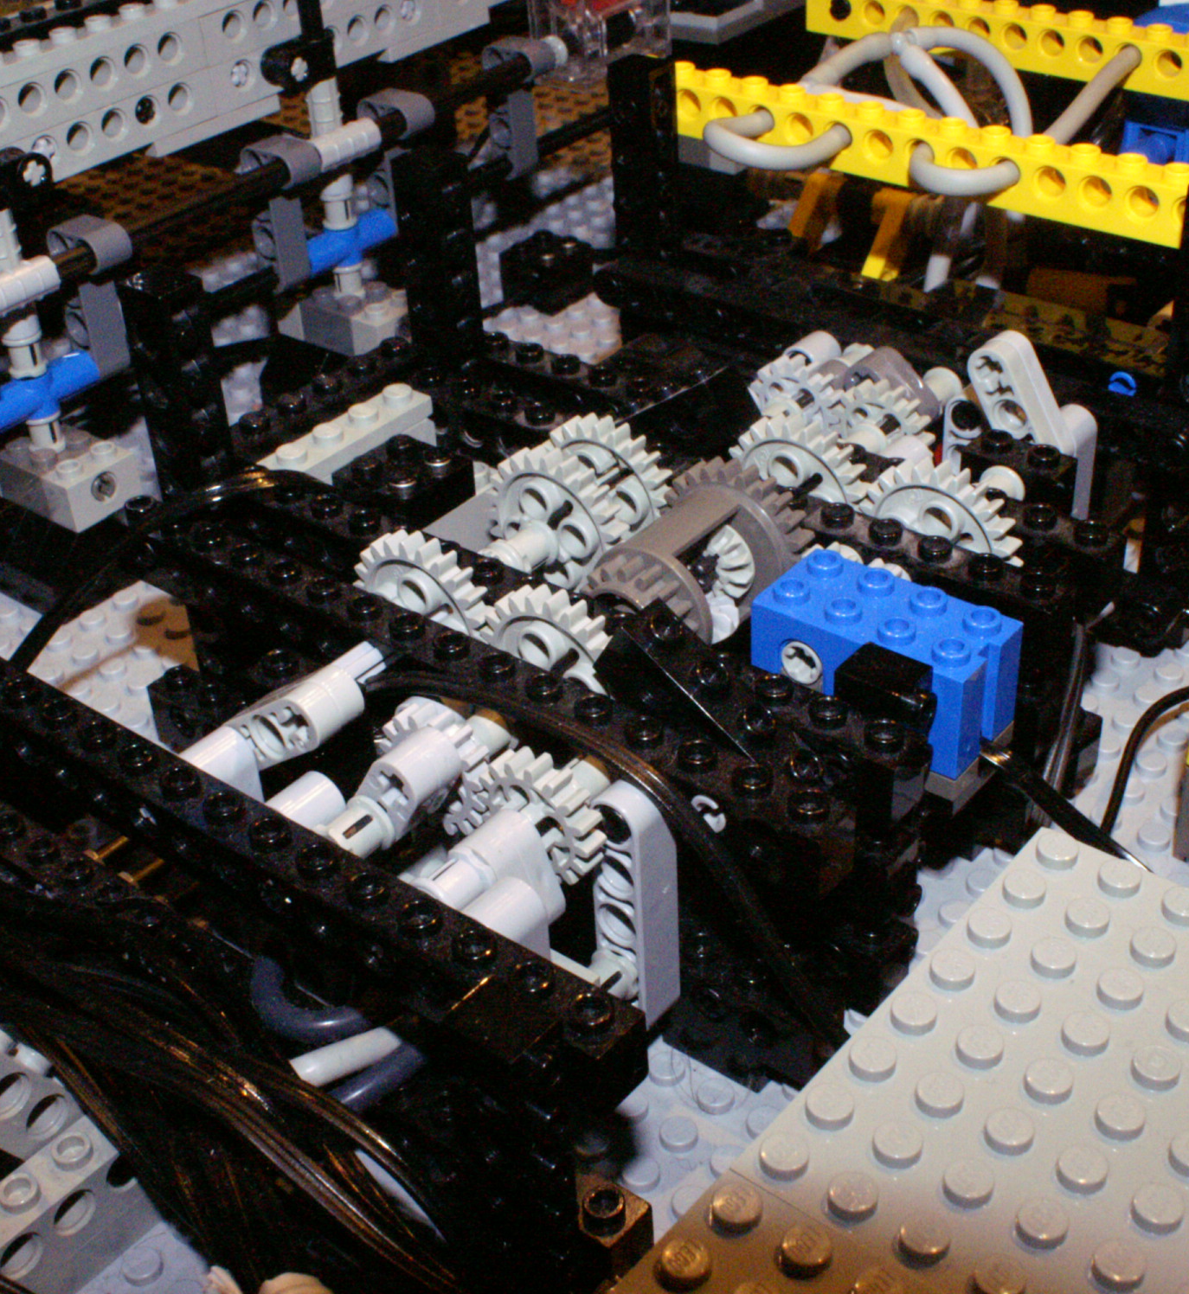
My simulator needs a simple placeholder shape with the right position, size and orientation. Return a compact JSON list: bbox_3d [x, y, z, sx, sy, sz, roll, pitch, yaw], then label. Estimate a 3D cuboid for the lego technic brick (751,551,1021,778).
[{"bbox_3d":[0.038,0.002,0.237,0.032,0.018,0.016,23,43,33],"label":"lego technic brick"}]

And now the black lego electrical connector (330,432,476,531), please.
[{"bbox_3d":[-0.030,-0.027,0.286,0.016,0.008,0.016,23,43,31],"label":"black lego electrical connector"}]

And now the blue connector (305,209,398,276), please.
[{"bbox_3d":[-0.051,-0.084,0.371,0.008,0.009,0.024,23,43,31],"label":"blue connector"}]

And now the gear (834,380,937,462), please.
[{"bbox_3d":[0.046,-0.034,0.286,0.017,0.017,0.008,23,43,32],"label":"gear"}]

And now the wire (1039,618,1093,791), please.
[{"bbox_3d":[0.067,0.009,0.251,0.005,0.029,0.004,23,43,31],"label":"wire"}]

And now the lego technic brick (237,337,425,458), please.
[{"bbox_3d":[-0.041,-0.040,0.297,0.008,0.011,0.048,23,43,32],"label":"lego technic brick"}]

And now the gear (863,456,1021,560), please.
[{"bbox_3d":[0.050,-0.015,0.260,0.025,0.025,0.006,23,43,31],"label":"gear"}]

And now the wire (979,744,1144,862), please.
[{"bbox_3d":[0.061,0.021,0.230,0.025,0.011,0.006,23,43,32],"label":"wire"}]

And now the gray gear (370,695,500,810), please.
[{"bbox_3d":[-0.019,0.015,0.224,0.017,0.017,0.006,23,43,31],"label":"gray gear"}]

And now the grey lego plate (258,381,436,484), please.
[{"bbox_3d":[-0.040,-0.034,0.290,0.008,0.005,0.032,23,43,31],"label":"grey lego plate"}]

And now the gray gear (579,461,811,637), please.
[{"bbox_3d":[0.013,-0.009,0.255,0.025,0.025,0.032,23,43,31],"label":"gray gear"}]

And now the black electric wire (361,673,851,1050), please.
[{"bbox_3d":[-0.001,0.024,0.225,0.079,0.034,0.008,23,43,32],"label":"black electric wire"}]

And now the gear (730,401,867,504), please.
[{"bbox_3d":[0.032,-0.023,0.271,0.025,0.025,0.008,23,43,32],"label":"gear"}]

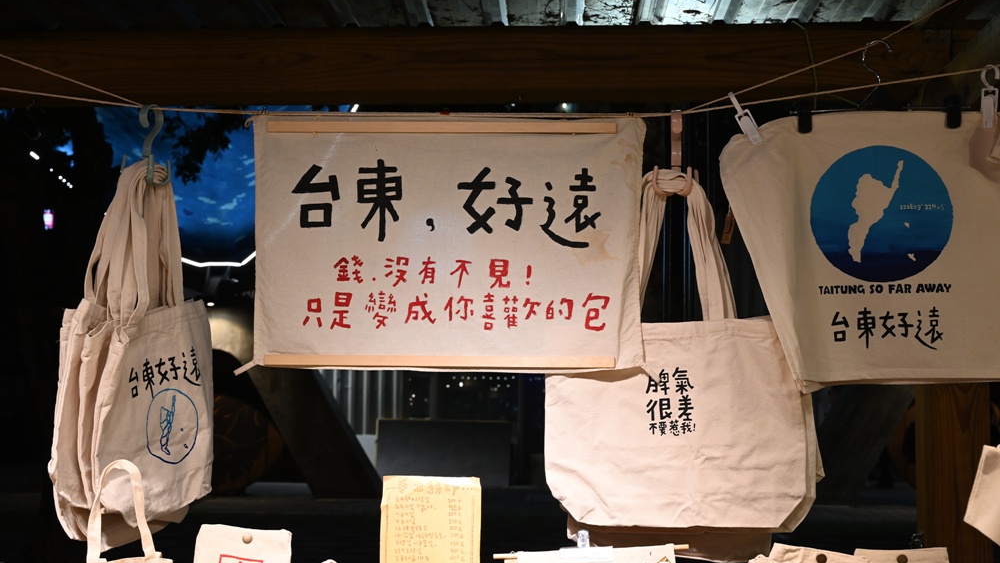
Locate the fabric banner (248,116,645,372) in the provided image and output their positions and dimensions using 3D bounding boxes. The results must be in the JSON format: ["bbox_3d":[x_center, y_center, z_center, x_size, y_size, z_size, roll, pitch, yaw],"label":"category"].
[{"bbox_3d":[-0.082,-0.061,2.200,0.635,0.409,0.030,0,-3,1],"label":"fabric banner"}]

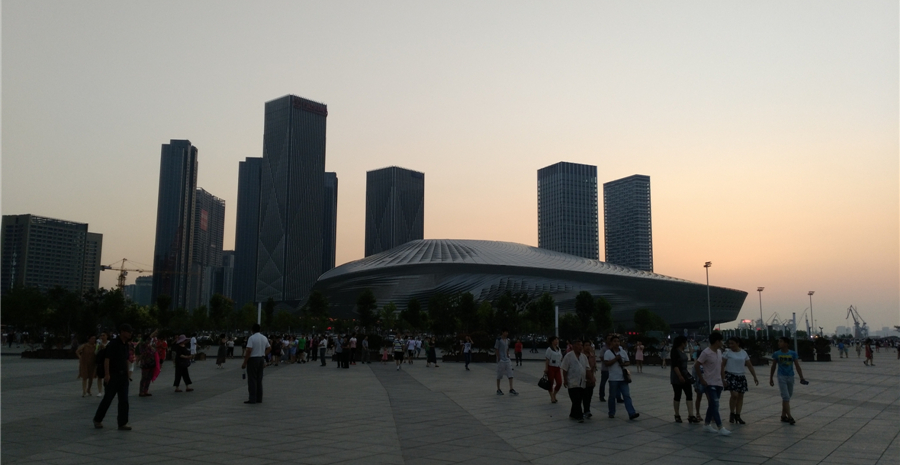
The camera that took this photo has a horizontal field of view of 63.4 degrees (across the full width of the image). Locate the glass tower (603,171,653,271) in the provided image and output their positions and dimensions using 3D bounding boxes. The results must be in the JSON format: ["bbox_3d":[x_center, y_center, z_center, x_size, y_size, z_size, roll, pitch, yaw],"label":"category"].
[{"bbox_3d":[170.488,25.053,694.090,18.000,152.000,50.000,4,-9,-26],"label":"glass tower"}]

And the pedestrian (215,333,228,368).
[{"bbox_3d":[-11.205,5.845,35.801,0.420,1.660,0.500,4,-9,-22],"label":"pedestrian"}]

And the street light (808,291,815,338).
[{"bbox_3d":[107.886,25.341,216.315,1.900,15.000,1.200,-2,-9,19],"label":"street light"}]

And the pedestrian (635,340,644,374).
[{"bbox_3d":[8.569,5.597,33.005,0.480,1.520,0.360,-1,-8,8],"label":"pedestrian"}]

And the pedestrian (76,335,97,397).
[{"bbox_3d":[-9.588,3.536,19.323,0.517,1.573,0.338,3,-8,-17],"label":"pedestrian"}]

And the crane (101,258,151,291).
[{"bbox_3d":[-200.192,43.576,487.019,60.000,50.500,2.600,5,-9,-28],"label":"crane"}]

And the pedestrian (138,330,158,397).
[{"bbox_3d":[-7.958,3.458,19.318,0.473,1.712,0.492,2,-8,-15],"label":"pedestrian"}]

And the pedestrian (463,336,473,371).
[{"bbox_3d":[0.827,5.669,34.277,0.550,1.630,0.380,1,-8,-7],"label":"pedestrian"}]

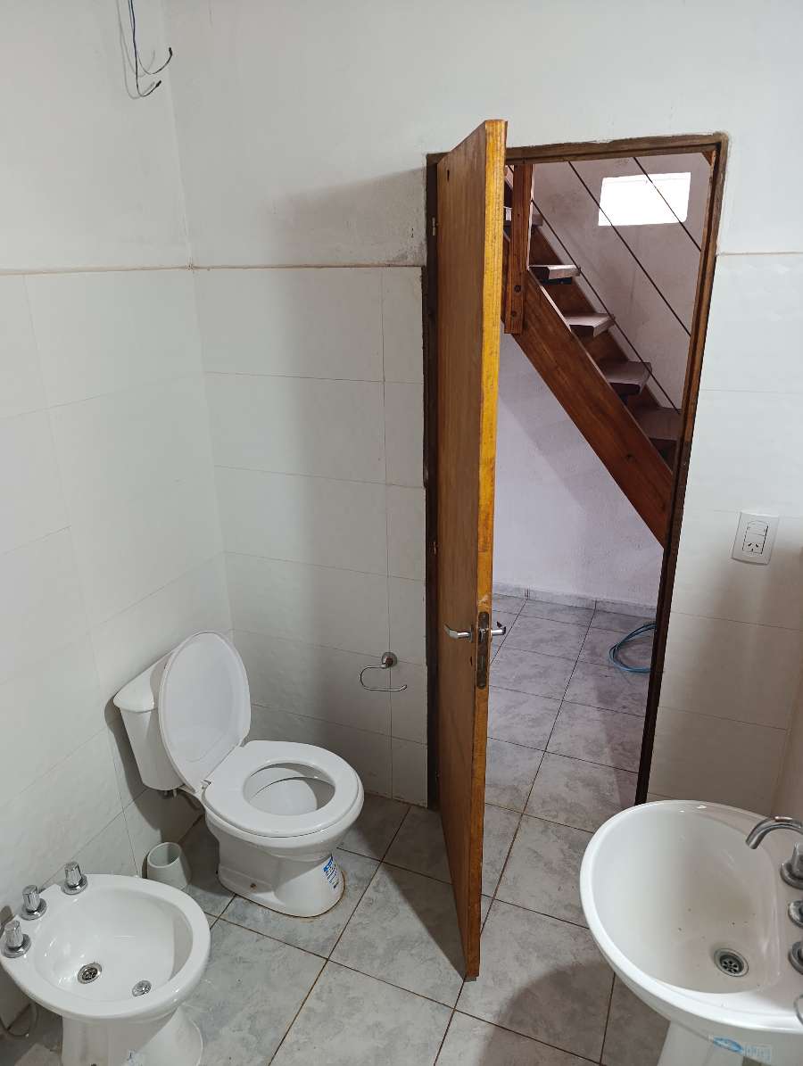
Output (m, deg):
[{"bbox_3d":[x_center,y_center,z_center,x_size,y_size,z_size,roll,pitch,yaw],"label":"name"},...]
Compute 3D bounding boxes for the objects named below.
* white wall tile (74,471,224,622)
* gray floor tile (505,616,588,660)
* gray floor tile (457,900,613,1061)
[{"bbox_3d":[-0.718,0.021,2.096,0.010,0.295,0.617,7,22,20],"label":"white wall tile"},{"bbox_3d":[0.739,0.531,3.587,0.360,0.010,0.364,7,22,22],"label":"gray floor tile"},{"bbox_3d":[0.371,1.163,1.881,0.360,0.010,0.364,7,22,22],"label":"gray floor tile"}]

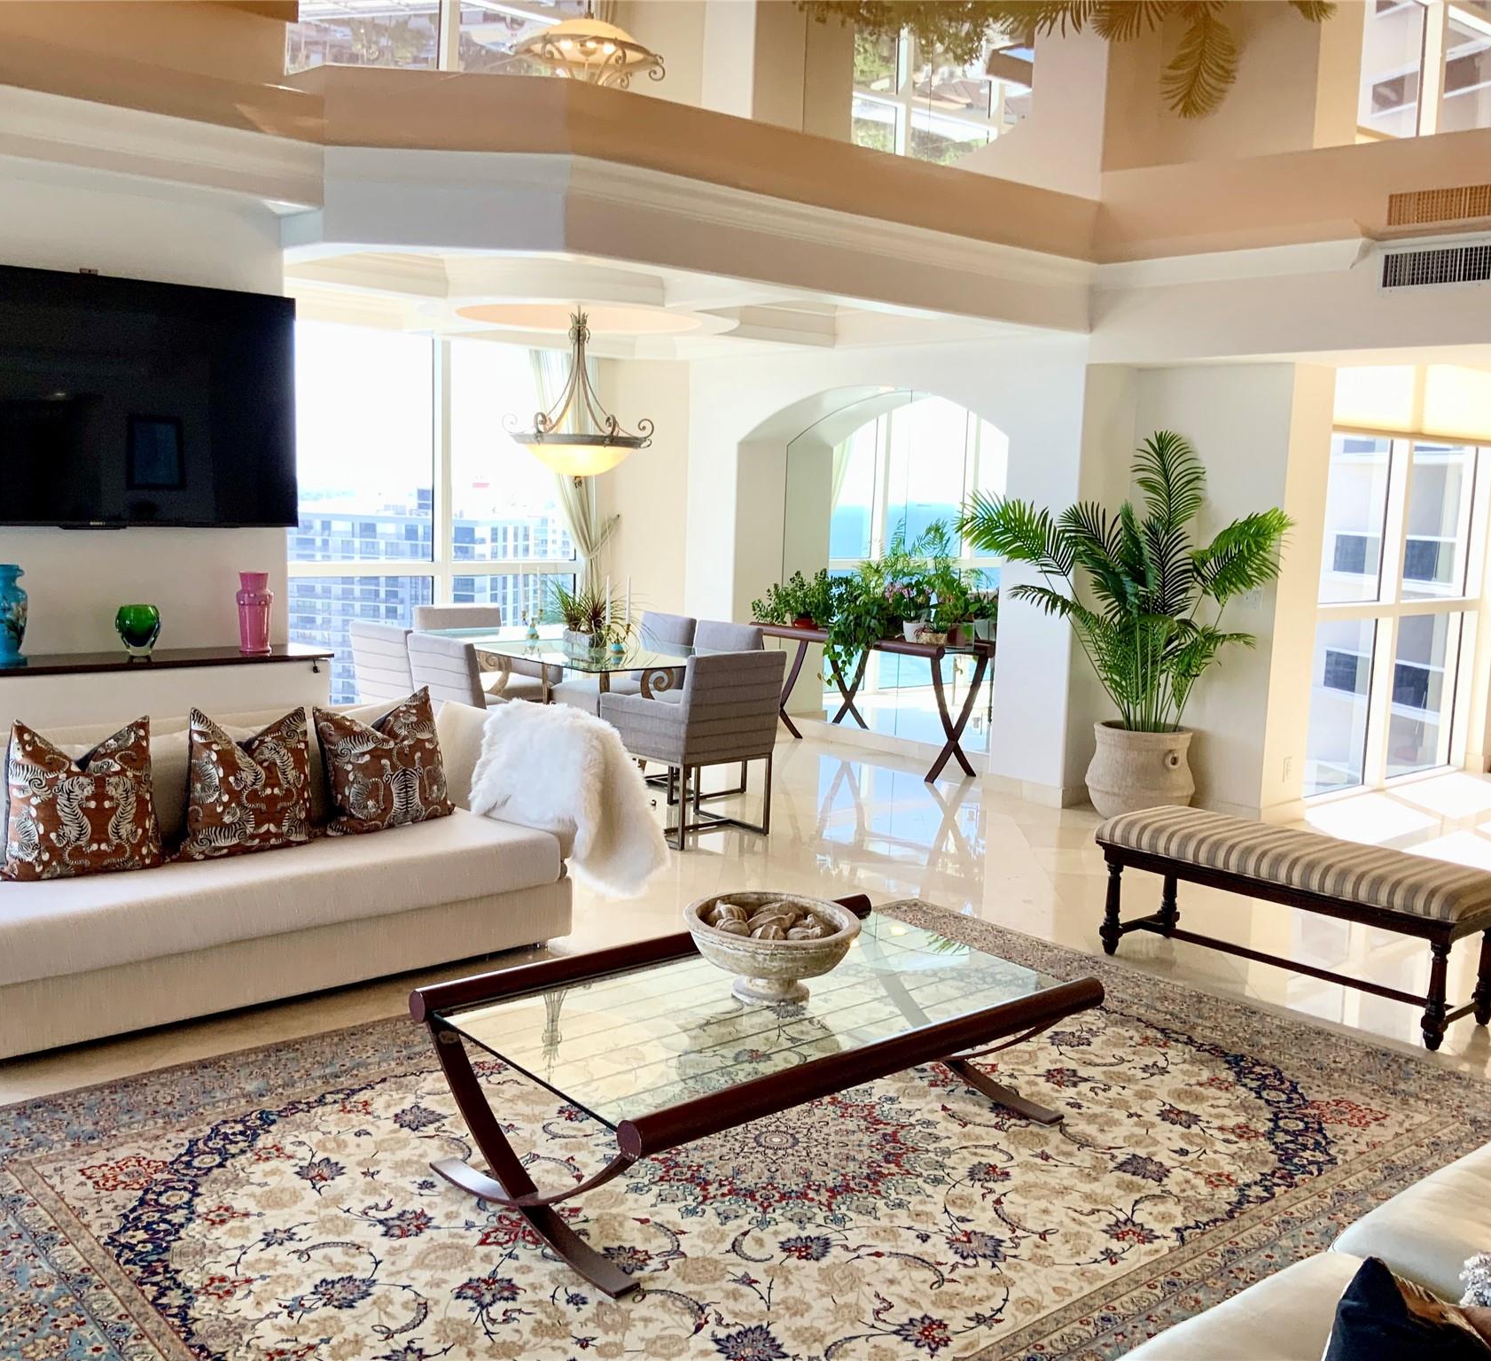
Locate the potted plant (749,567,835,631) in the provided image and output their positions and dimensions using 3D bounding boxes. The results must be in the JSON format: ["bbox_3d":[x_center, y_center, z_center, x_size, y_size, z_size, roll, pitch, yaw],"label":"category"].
[{"bbox_3d":[0.317,-0.489,9.203,0.367,0.357,0.408,-5,10,-43],"label":"potted plant"}]

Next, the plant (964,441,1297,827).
[{"bbox_3d":[1.878,-0.262,7.515,1.539,1.939,1.193,4,7,14],"label":"plant"}]

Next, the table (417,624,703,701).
[{"bbox_3d":[-0.902,0.194,7.929,0.989,0.750,1.962,-4,9,-40],"label":"table"}]

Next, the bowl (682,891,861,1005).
[{"bbox_3d":[0.067,0.669,3.721,0.432,0.196,0.432,2,7,0],"label":"bowl"}]

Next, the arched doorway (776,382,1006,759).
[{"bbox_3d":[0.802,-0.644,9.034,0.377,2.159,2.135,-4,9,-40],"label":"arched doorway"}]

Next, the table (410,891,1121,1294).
[{"bbox_3d":[0.050,0.923,3.661,1.468,0.394,0.942,-4,9,-40],"label":"table"}]

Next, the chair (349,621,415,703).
[{"bbox_3d":[-1.568,0.144,7.526,0.663,0.836,0.520,-5,10,-43],"label":"chair"}]

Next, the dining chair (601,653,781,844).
[{"bbox_3d":[-0.255,0.263,6.885,0.551,0.841,0.653,-5,10,-43],"label":"dining chair"}]

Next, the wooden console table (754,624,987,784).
[{"bbox_3d":[0.689,0.089,9.089,0.416,0.777,1.649,-4,9,-40],"label":"wooden console table"}]

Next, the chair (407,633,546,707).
[{"bbox_3d":[-1.162,0.215,7.052,0.663,0.836,0.530,-5,10,-43],"label":"chair"}]

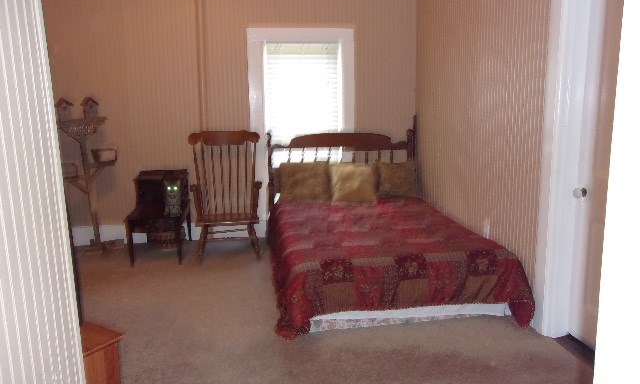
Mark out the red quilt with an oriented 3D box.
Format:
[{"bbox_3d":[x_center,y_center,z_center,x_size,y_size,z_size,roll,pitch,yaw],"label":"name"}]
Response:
[{"bbox_3d":[0.417,0.459,3.985,1.493,0.435,2.154,-2,10,-6],"label":"red quilt"}]

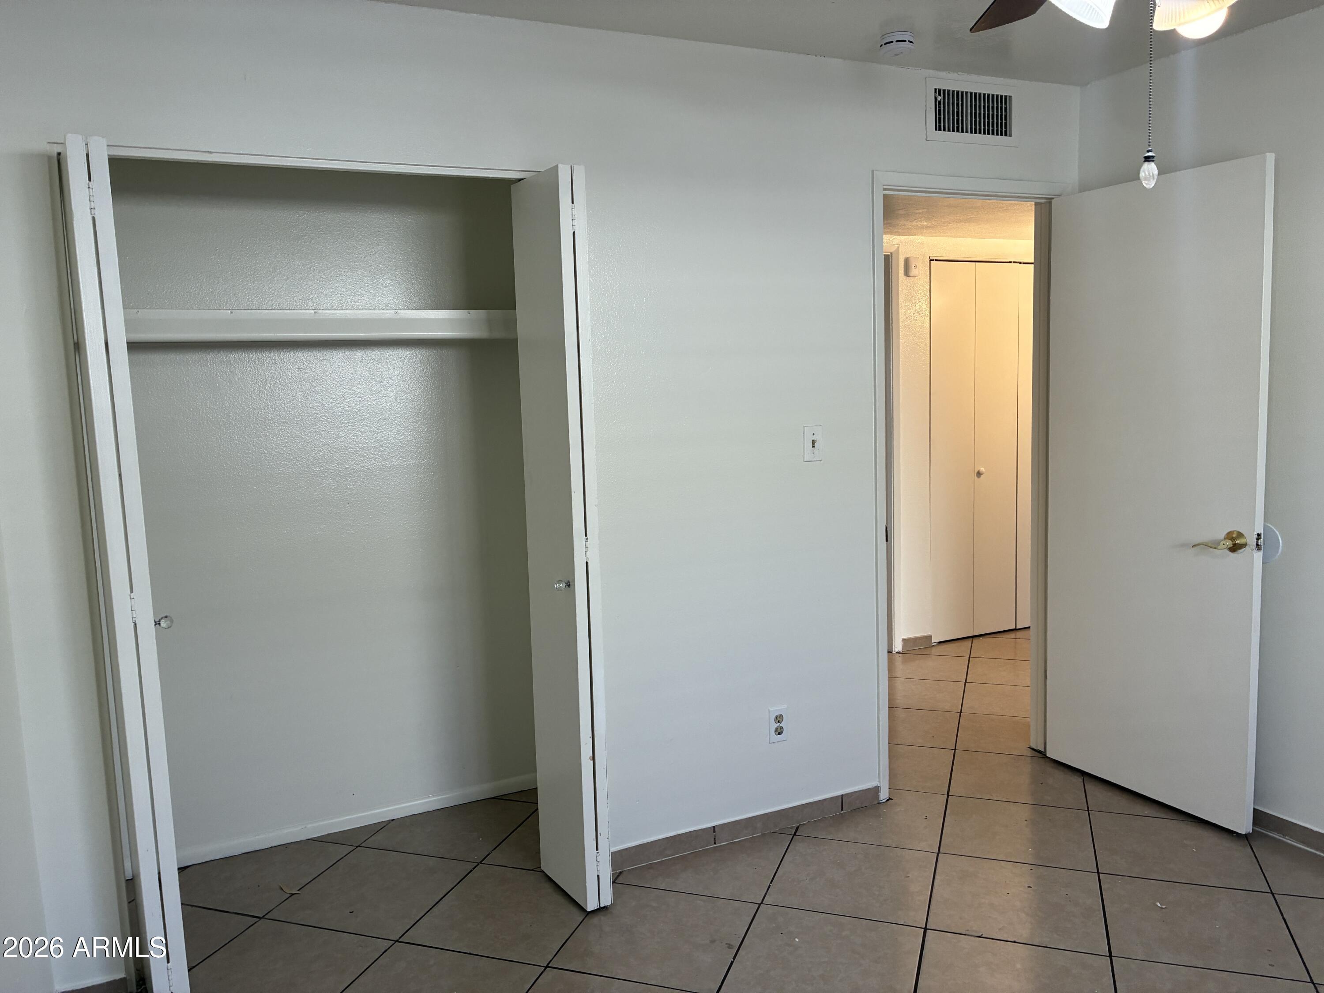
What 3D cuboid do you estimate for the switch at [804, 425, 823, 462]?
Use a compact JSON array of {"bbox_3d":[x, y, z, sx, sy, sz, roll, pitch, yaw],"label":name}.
[{"bbox_3d":[0.482,-0.168,3.170,0.069,0.113,0.015,-5,7,-25],"label":"switch"}]

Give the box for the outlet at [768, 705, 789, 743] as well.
[{"bbox_3d":[0.378,0.740,3.223,0.071,0.115,0.008,-5,7,-26],"label":"outlet"}]

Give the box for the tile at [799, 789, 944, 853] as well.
[{"bbox_3d":[0.712,1.073,3.331,0.441,0.010,0.441,0,6,20],"label":"tile"}]

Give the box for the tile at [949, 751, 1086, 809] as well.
[{"bbox_3d":[1.278,1.018,3.589,0.440,0.010,0.440,0,7,20],"label":"tile"}]

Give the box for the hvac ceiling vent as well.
[{"bbox_3d":[1.042,-1.285,3.340,0.401,0.200,0.020,-5,7,-25],"label":"hvac ceiling vent"}]

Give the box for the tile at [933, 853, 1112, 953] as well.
[{"bbox_3d":[0.981,1.121,2.756,0.440,0.010,0.440,0,7,20],"label":"tile"}]

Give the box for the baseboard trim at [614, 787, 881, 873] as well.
[{"bbox_3d":[0.267,1.063,3.198,1.051,0.067,0.012,-5,7,-26],"label":"baseboard trim"}]

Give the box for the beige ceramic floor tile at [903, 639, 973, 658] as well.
[{"bbox_3d":[1.470,0.809,5.397,0.400,0.010,0.440,0,7,20],"label":"beige ceramic floor tile"}]

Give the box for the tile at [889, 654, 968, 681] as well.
[{"bbox_3d":[1.303,0.861,4.987,0.440,0.010,0.440,0,7,20],"label":"tile"}]

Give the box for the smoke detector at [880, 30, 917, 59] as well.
[{"bbox_3d":[0.700,-1.340,2.954,0.101,0.043,0.101,-2,6,0],"label":"smoke detector"}]

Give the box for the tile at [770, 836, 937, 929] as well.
[{"bbox_3d":[0.563,1.123,2.913,0.441,0.010,0.441,0,6,20],"label":"tile"}]

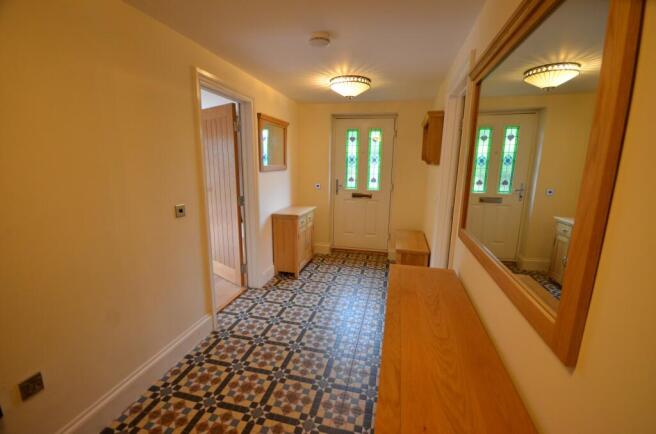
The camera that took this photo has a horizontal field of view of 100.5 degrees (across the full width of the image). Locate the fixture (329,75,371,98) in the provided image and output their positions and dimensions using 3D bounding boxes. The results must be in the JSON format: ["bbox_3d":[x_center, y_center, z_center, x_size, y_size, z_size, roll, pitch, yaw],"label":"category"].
[{"bbox_3d":[0.236,-1.340,2.865,0.430,0.180,0.430,3,11,14],"label":"fixture"}]

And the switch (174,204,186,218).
[{"bbox_3d":[-1.044,-0.040,1.942,0.012,0.086,0.085,3,11,14],"label":"switch"}]

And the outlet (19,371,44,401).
[{"bbox_3d":[-1.277,0.737,1.179,0.012,0.087,0.082,3,11,14],"label":"outlet"}]

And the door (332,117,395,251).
[{"bbox_3d":[0.531,-0.458,4.223,0.870,2.040,0.060,2,11,10],"label":"door"}]

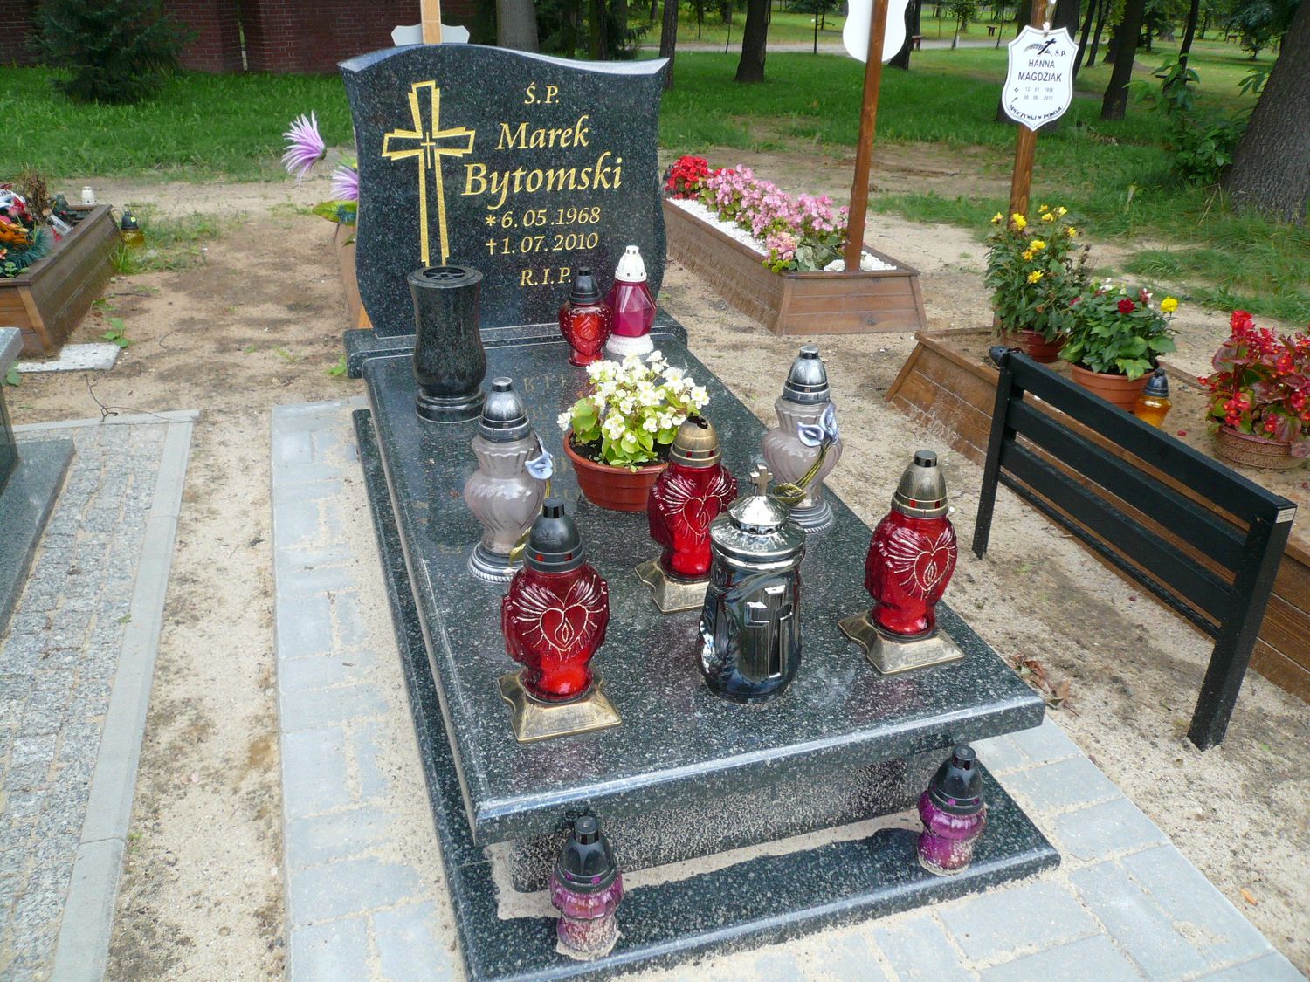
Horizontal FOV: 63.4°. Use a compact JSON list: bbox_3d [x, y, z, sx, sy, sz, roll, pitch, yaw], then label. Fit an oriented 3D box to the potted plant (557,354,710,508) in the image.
[{"bbox_3d":[-0.040,-0.112,1.984,0.275,0.250,0.265,2,27,-1],"label":"potted plant"}]

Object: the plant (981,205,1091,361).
[{"bbox_3d":[1.092,-0.580,2.971,0.290,0.409,0.280,11,28,17],"label":"plant"}]

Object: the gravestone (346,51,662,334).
[{"bbox_3d":[-0.345,-0.744,2.644,0.800,0.678,0.075,-7,28,-17],"label":"gravestone"}]

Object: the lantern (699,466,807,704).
[{"bbox_3d":[0.143,0.120,1.447,0.147,0.337,0.145,2,27,-1],"label":"lantern"}]

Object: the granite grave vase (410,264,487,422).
[{"bbox_3d":[-0.452,-0.317,2.302,0.160,0.300,0.160,-7,28,-17],"label":"granite grave vase"}]

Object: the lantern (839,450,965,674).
[{"bbox_3d":[0.383,0.089,1.553,0.146,0.313,0.146,-8,29,-20],"label":"lantern"}]

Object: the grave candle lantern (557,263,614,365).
[{"bbox_3d":[-0.167,-0.431,2.579,0.137,0.229,0.105,-3,27,-11],"label":"grave candle lantern"}]

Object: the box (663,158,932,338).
[{"bbox_3d":[0.451,-1.053,4.348,0.560,0.320,1.580,-6,28,-15],"label":"box"}]

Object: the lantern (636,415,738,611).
[{"bbox_3d":[0.064,0.023,1.683,0.146,0.291,0.146,-8,29,-19],"label":"lantern"}]

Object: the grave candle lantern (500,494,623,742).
[{"bbox_3d":[-0.127,0.147,1.382,0.142,0.315,0.138,-7,28,-17],"label":"grave candle lantern"}]

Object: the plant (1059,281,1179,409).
[{"bbox_3d":[1.162,-0.358,2.647,0.300,0.311,0.280,12,28,18],"label":"plant"}]

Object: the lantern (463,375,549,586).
[{"bbox_3d":[-0.246,-0.023,1.710,0.138,0.327,0.136,2,27,-1],"label":"lantern"}]

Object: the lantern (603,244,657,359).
[{"bbox_3d":[-0.057,-0.479,2.641,0.130,0.265,0.120,-7,28,-17],"label":"lantern"}]

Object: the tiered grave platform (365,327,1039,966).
[{"bbox_3d":[-0.102,0.066,2.148,0.860,0.280,1.880,-7,28,-17],"label":"tiered grave platform"}]

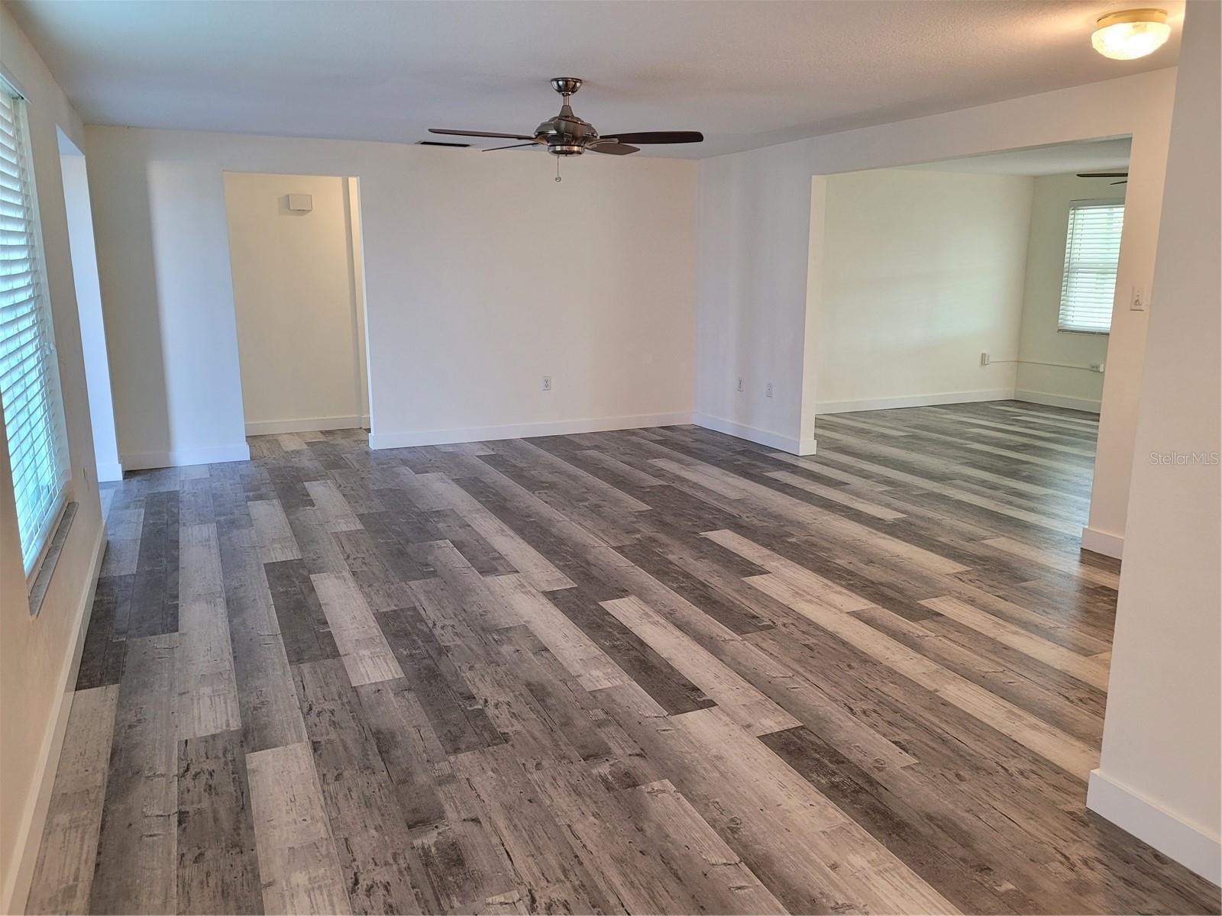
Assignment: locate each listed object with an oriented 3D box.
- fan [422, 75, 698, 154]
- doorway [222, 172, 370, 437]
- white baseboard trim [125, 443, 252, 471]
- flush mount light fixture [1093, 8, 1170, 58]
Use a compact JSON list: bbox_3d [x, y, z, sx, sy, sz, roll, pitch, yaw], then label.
[{"bbox_3d":[-0.211,-1.645,4.416,1.310,0.330,1.280,-1,12,-6],"label":"fan"},{"bbox_3d":[-2.276,-1.025,6.763,0.915,2.030,0.130,-5,13,-24],"label":"doorway"},{"bbox_3d":[-3.022,-0.012,6.563,0.822,0.133,0.018,-5,13,-24],"label":"white baseboard trim"},{"bbox_3d":[1.841,-1.490,3.256,0.250,0.140,0.250,-5,13,-24],"label":"flush mount light fixture"}]

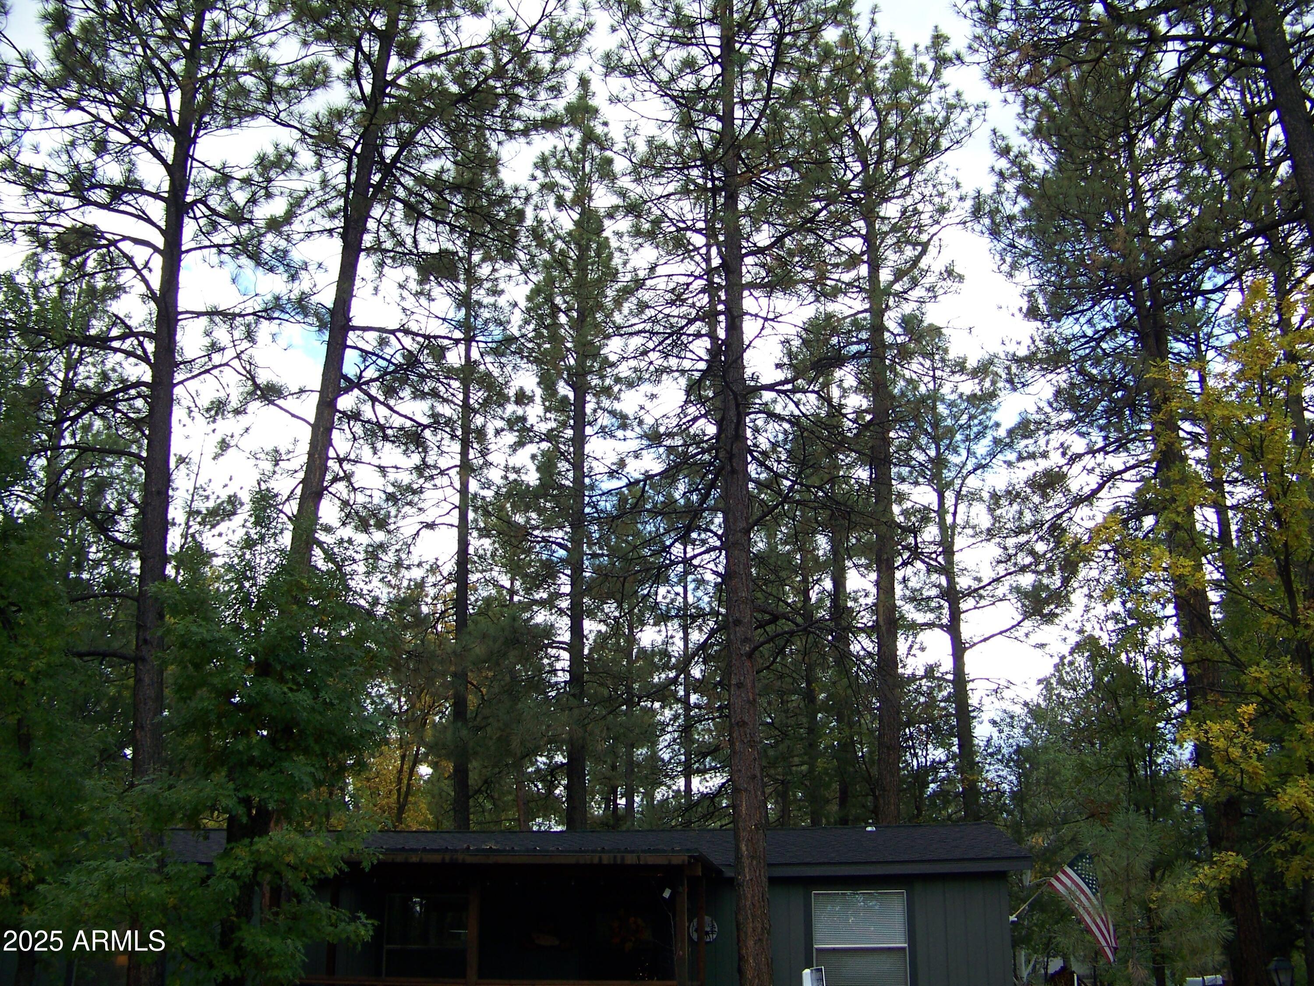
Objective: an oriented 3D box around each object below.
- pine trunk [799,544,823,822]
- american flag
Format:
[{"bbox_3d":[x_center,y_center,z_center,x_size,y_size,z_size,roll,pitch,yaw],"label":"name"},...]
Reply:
[{"bbox_3d":[3.998,7.270,34.555,0.380,12.760,0.360,0,-20,0],"label":"pine trunk"},{"bbox_3d":[4.597,4.497,14.800,0.800,1.150,0.300,0,-20,0],"label":"american flag"}]

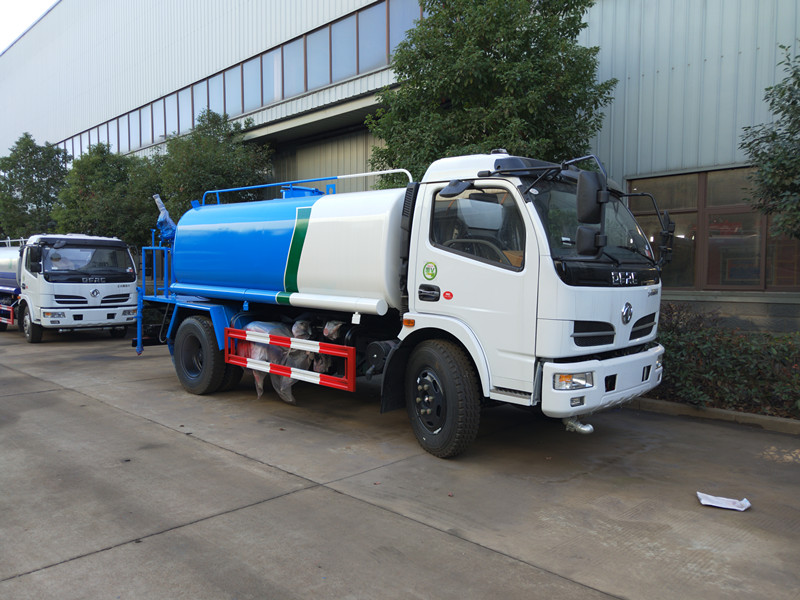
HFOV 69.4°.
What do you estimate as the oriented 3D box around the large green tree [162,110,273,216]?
[{"bbox_3d":[-4.600,-1.950,14.250,3.200,5.400,3.200,3,4,42],"label":"large green tree"}]

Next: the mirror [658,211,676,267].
[{"bbox_3d":[2.620,-0.620,5.650,0.140,0.550,0.200,2,4,28],"label":"mirror"}]

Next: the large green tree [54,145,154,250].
[{"bbox_3d":[-9.550,-2.200,18.700,3.400,5.500,3.400,3,4,42],"label":"large green tree"}]

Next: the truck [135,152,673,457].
[{"bbox_3d":[-0.540,-0.130,6.790,6.650,2.640,2.360,3,4,42],"label":"truck"}]

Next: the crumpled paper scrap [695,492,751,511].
[{"bbox_3d":[2.180,1.345,3.880,0.310,0.040,0.180,2,4,29],"label":"crumpled paper scrap"}]

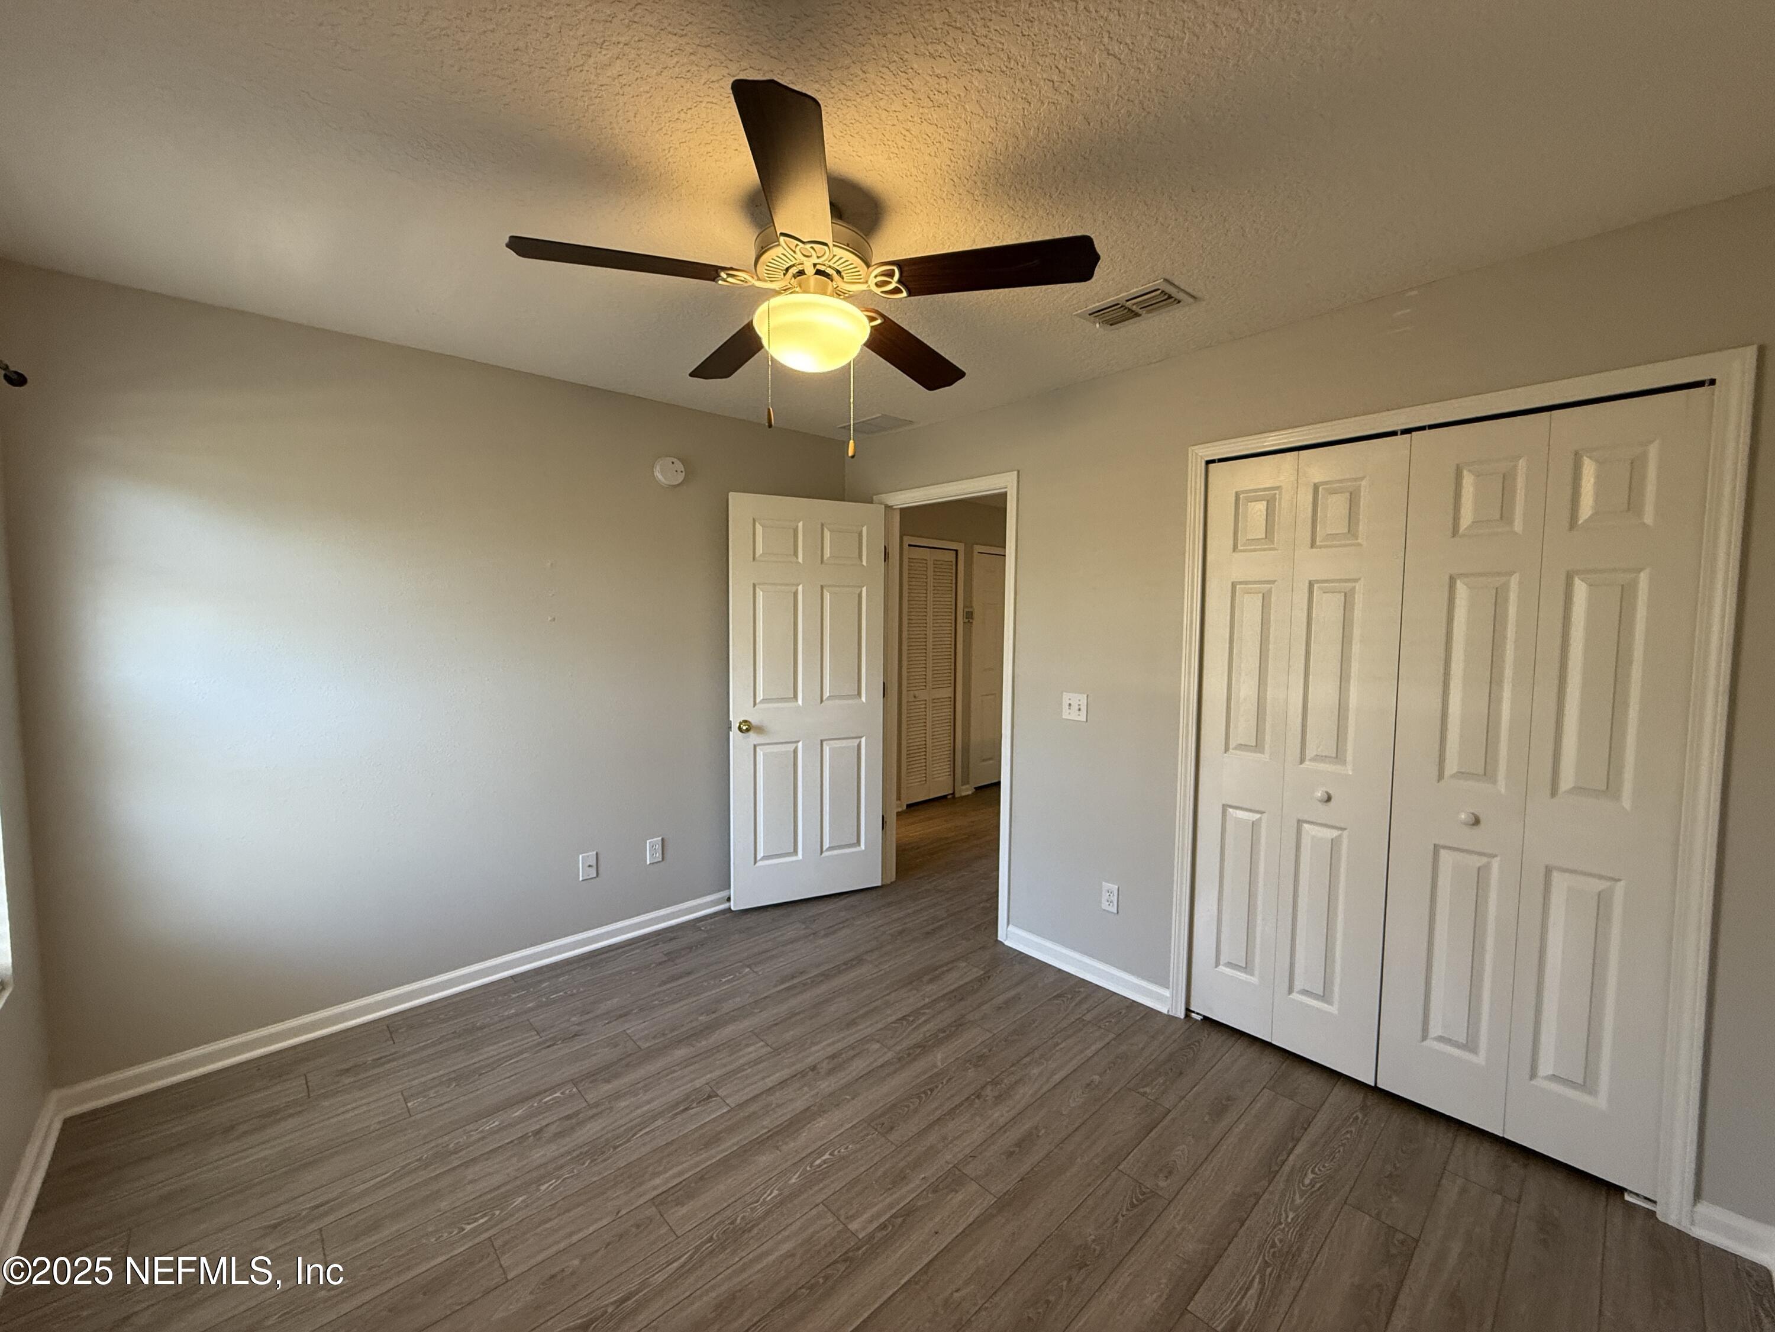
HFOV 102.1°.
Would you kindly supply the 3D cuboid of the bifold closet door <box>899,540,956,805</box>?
[{"bbox_3d":[0.324,0.076,5.715,0.600,1.990,0.037,-4,5,-43],"label":"bifold closet door"}]

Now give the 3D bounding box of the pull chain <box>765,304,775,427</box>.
[{"bbox_3d":[-0.259,-0.663,1.587,0.014,0.275,0.014,-4,5,-43],"label":"pull chain"}]

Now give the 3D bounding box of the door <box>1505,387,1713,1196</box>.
[{"bbox_3d":[1.858,0.340,1.857,0.038,2.000,0.301,-4,5,-43],"label":"door"}]

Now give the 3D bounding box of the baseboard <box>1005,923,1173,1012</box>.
[{"bbox_3d":[0.809,1.241,2.978,0.020,0.095,0.756,-4,5,-43],"label":"baseboard"}]

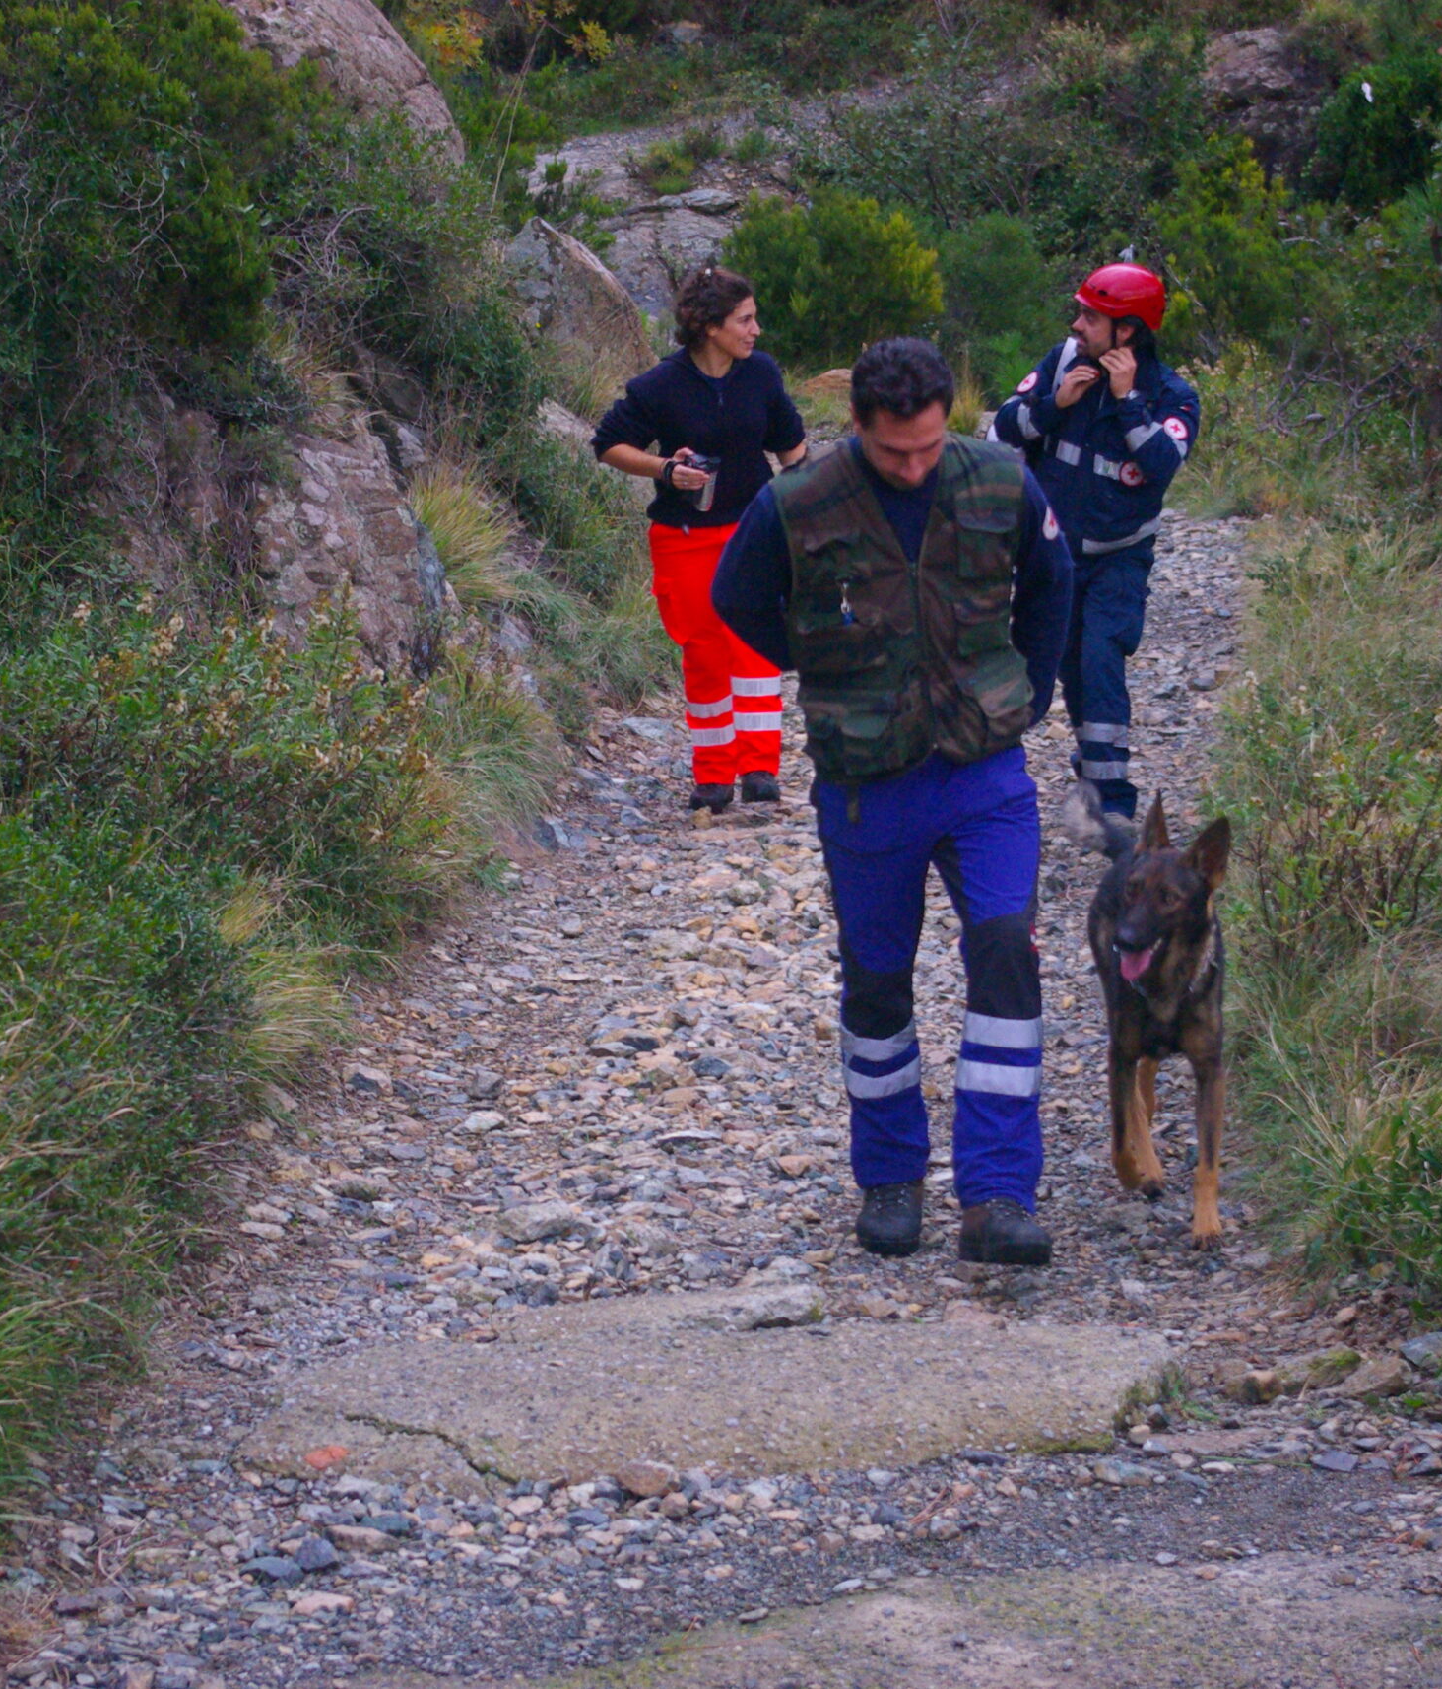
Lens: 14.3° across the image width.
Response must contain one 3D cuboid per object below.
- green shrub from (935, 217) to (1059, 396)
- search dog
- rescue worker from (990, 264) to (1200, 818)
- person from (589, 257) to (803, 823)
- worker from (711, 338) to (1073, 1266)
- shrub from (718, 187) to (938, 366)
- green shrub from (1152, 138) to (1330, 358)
[{"bbox_3d":[1.600,-3.098,33.000,0.800,1.050,0.800,0,0,0],"label":"green shrub"},{"bbox_3d":[0.845,0.330,11.300,0.320,0.860,1.100,0,0,-7],"label":"search dog"},{"bbox_3d":[1.162,-0.923,17.900,0.640,1.770,0.500,0,0,22],"label":"rescue worker"},{"bbox_3d":[-0.064,-0.940,17.700,0.650,1.680,0.450,0,0,-9],"label":"person"},{"bbox_3d":[0.324,-0.081,10.800,0.670,1.730,0.500,0,0,-5],"label":"worker"},{"bbox_3d":[0.619,-3.146,32.000,1.230,1.020,1.100,0,0,0],"label":"shrub"},{"bbox_3d":[2.922,-3.311,32.000,1.000,1.250,1.000,0,0,0],"label":"green shrub"}]

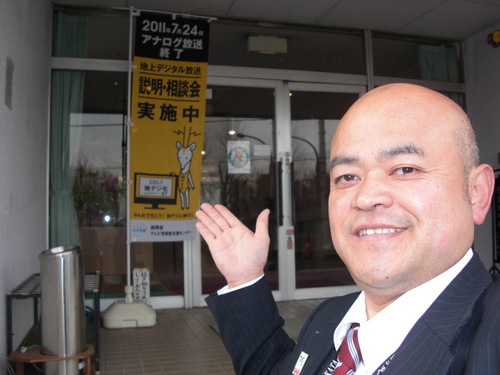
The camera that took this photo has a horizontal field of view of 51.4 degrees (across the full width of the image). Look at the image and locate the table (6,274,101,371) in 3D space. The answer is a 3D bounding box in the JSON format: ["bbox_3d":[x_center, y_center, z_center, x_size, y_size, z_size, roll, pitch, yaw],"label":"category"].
[{"bbox_3d":[-1.105,0.759,3.053,0.433,0.415,1.017,0,-4,-15],"label":"table"}]

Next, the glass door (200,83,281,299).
[{"bbox_3d":[-0.089,0.005,4.804,0.791,1.999,0.050,0,-4,-15],"label":"glass door"}]

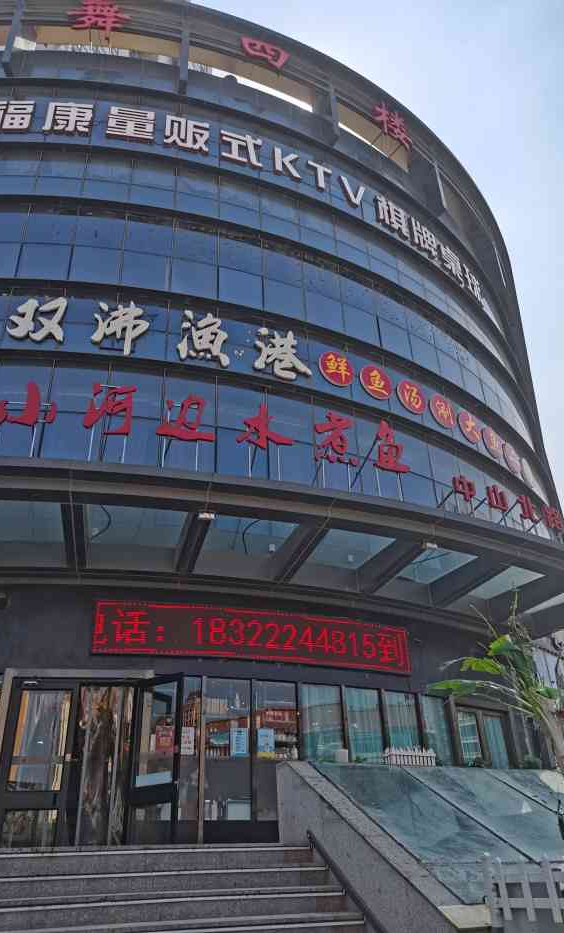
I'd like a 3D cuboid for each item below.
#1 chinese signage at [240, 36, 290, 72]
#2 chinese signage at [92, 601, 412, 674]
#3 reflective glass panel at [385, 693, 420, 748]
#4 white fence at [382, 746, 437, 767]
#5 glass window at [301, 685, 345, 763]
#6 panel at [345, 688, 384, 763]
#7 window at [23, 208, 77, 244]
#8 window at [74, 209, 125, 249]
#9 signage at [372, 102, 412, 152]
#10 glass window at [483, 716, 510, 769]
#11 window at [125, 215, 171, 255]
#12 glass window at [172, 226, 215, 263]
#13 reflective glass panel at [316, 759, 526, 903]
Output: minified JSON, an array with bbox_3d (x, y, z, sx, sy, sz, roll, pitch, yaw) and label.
[{"bbox_3d":[-0.381,-10.172,17.309,1.300,0.720,0.150,10,-32,-20],"label":"chinese signage"},{"bbox_3d":[-0.210,2.369,9.683,4.678,0.726,0.280,10,-33,-19],"label":"chinese signage"},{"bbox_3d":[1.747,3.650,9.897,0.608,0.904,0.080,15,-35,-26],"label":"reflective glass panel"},{"bbox_3d":[2.012,4.626,11.159,0.900,0.310,0.200,15,-35,-28],"label":"white fence"},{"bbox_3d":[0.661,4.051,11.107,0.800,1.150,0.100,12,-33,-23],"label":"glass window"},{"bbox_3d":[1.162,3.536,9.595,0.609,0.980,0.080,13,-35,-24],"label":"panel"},{"bbox_3d":[-4.172,-4.359,12.706,0.869,0.973,0.080,1,-31,-5],"label":"window"},{"bbox_3d":[-3.310,-4.332,12.812,0.869,0.973,0.080,3,-32,-9],"label":"window"},{"bbox_3d":[3.001,-9.216,18.901,1.300,1.350,0.150,18,-36,-31],"label":"signage"},{"bbox_3d":[4.023,5.171,13.120,0.620,0.950,0.100,23,-39,-37],"label":"glass window"},{"bbox_3d":[-2.457,-4.277,12.963,0.869,0.973,0.080,5,-32,-12],"label":"window"},{"bbox_3d":[-1.615,-4.193,13.161,0.869,0.973,0.080,7,-32,-15],"label":"glass window"},{"bbox_3d":[0.970,2.482,4.950,0.780,0.060,2.680,7,-10,-15],"label":"reflective glass panel"}]

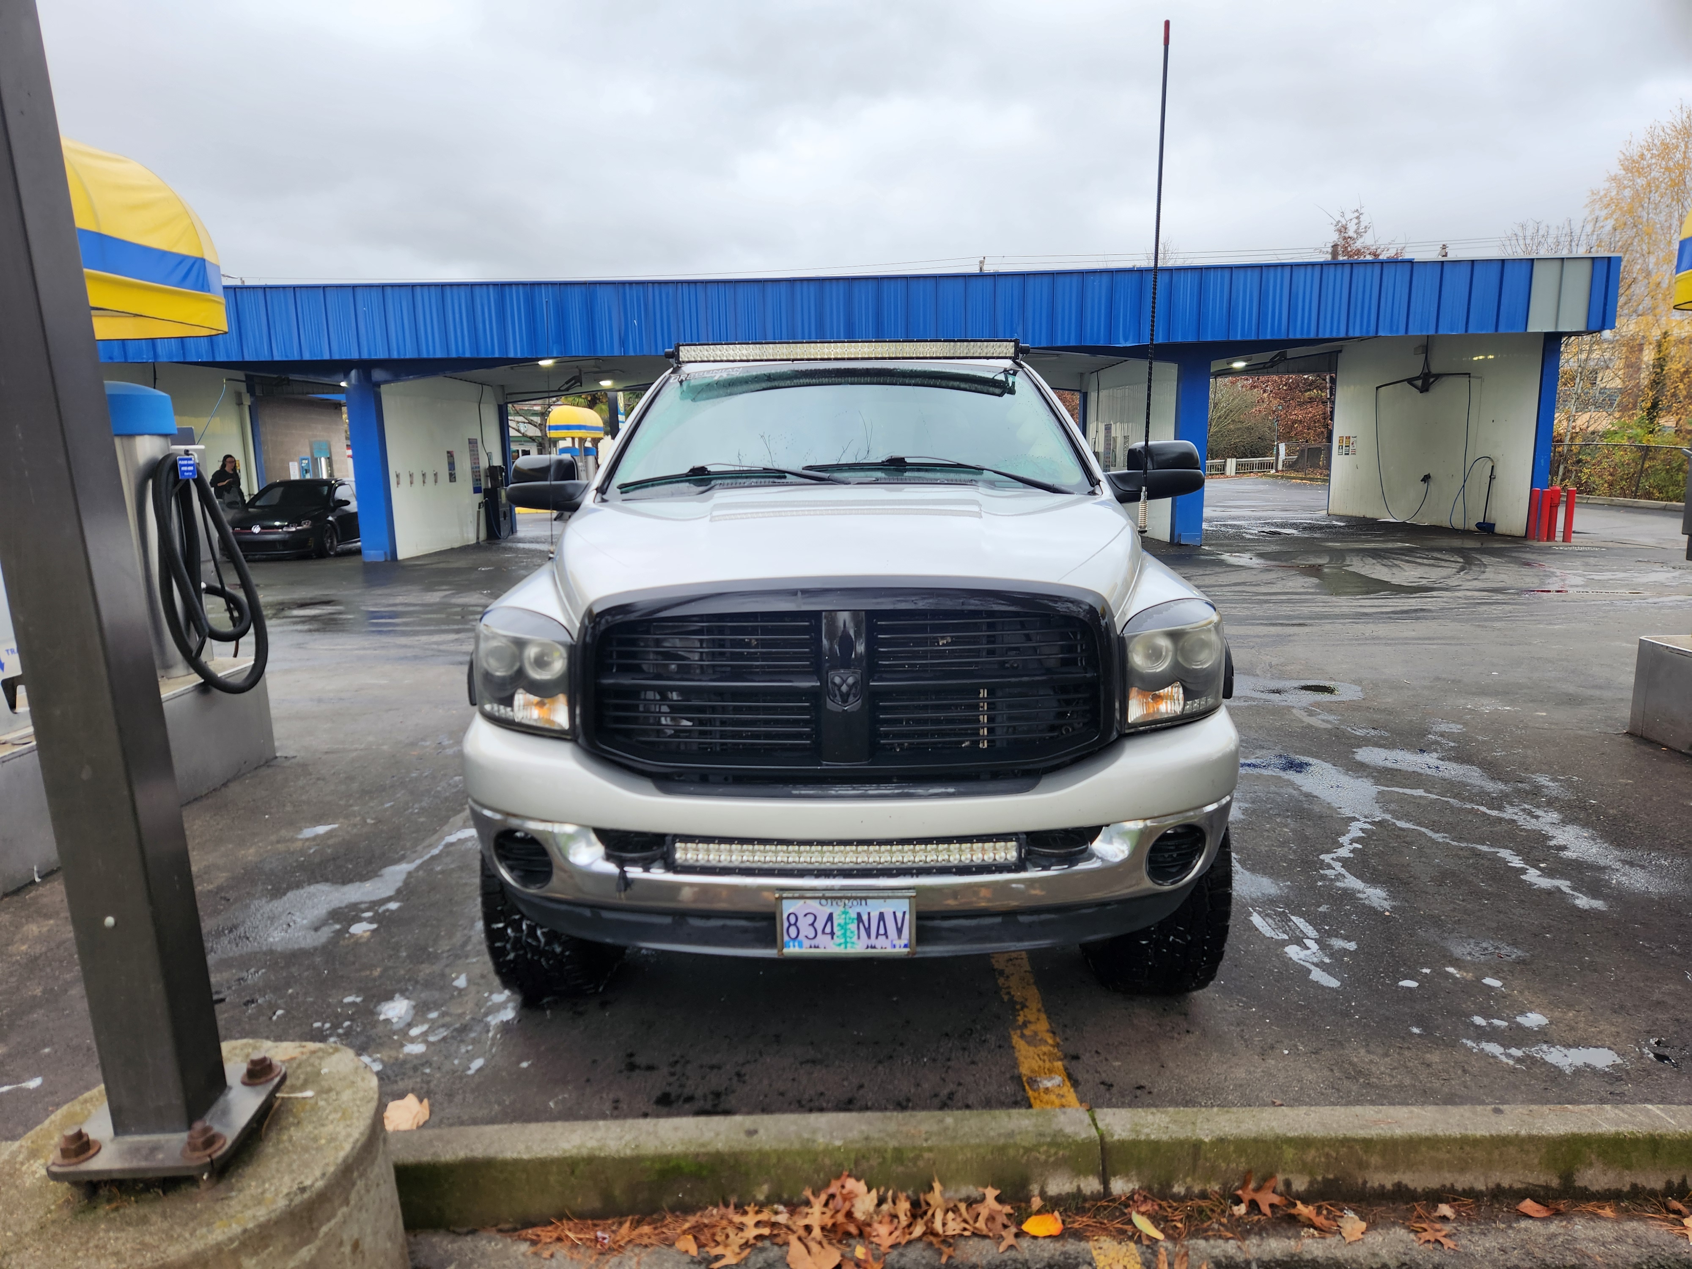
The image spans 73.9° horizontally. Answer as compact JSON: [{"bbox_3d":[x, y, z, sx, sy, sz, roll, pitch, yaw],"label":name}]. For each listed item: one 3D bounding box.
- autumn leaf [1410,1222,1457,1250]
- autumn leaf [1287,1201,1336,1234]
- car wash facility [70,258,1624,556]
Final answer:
[{"bbox_3d":[1.259,1.289,2.409,0.105,0.020,0.085,-1,10,0],"label":"autumn leaf"},{"bbox_3d":[1.020,1.279,2.464,0.115,0.025,0.080,4,11,30],"label":"autumn leaf"},{"bbox_3d":[-0.747,-4.087,21.516,25.180,4.200,8.200,-1,10,0],"label":"car wash facility"}]

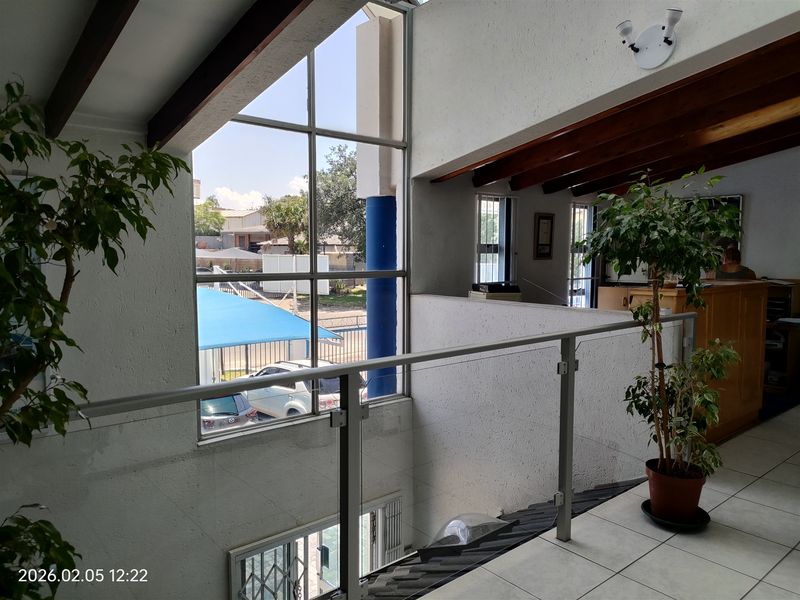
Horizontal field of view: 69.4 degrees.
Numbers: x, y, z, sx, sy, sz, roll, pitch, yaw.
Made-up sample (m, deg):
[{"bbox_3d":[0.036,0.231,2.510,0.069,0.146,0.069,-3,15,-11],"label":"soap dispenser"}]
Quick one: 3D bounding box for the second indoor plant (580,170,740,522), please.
[{"bbox_3d":[1.406,0.248,3.119,0.830,1.840,0.760,2,5,24],"label":"second indoor plant"}]

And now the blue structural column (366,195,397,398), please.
[{"bbox_3d":[-0.174,1.349,5.875,0.300,4.800,0.300,0,5,0],"label":"blue structural column"}]

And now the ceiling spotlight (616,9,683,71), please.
[{"bbox_3d":[1.492,-1.545,3.456,0.170,0.270,0.370,-4,6,-40],"label":"ceiling spotlight"}]

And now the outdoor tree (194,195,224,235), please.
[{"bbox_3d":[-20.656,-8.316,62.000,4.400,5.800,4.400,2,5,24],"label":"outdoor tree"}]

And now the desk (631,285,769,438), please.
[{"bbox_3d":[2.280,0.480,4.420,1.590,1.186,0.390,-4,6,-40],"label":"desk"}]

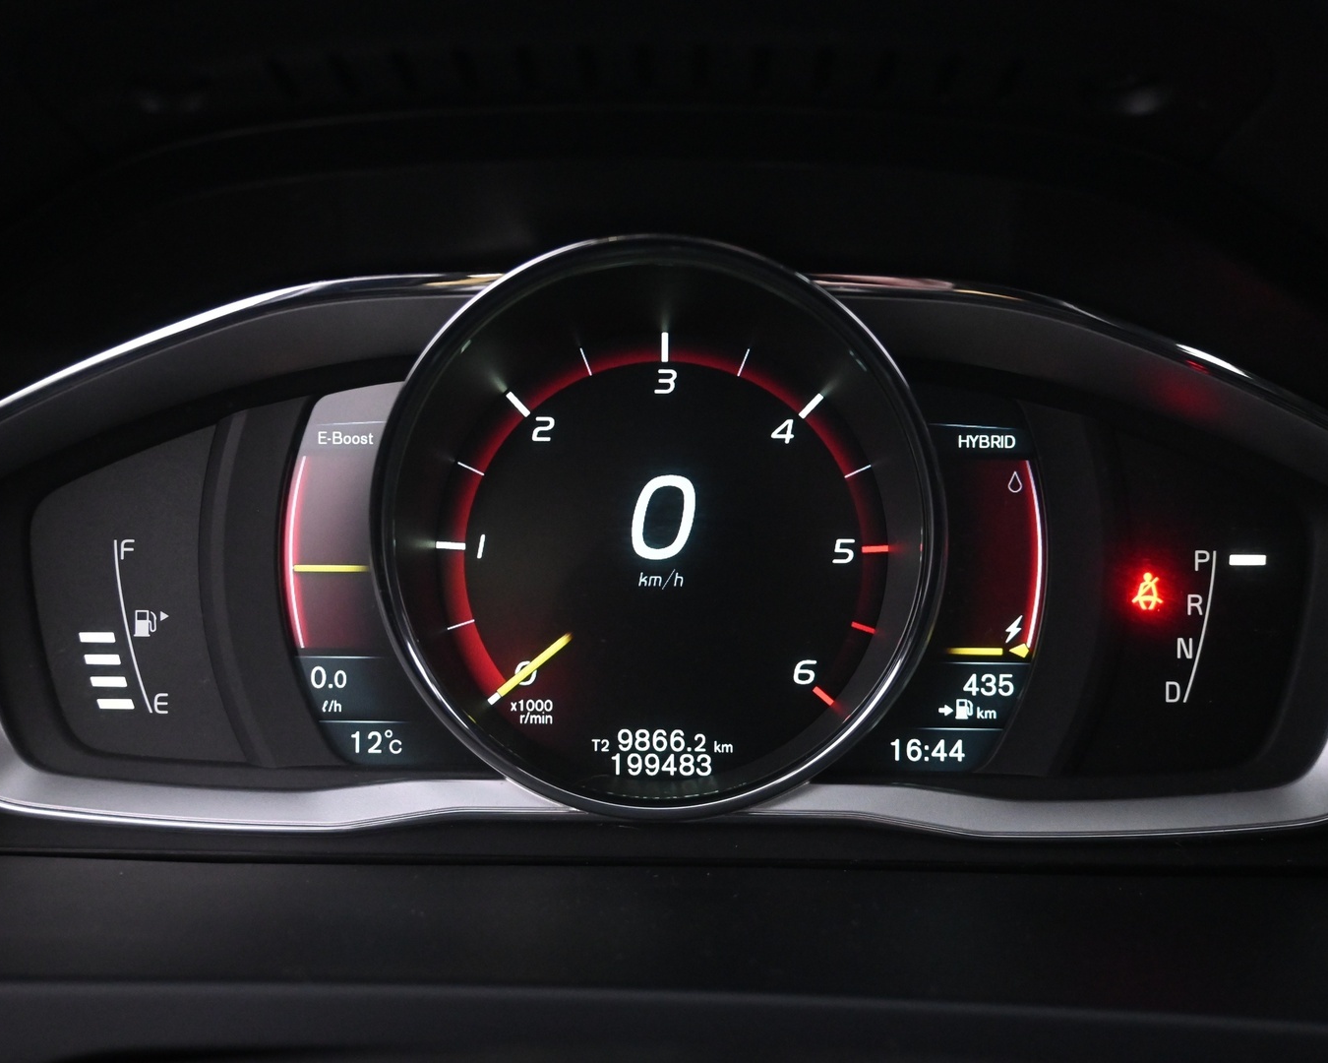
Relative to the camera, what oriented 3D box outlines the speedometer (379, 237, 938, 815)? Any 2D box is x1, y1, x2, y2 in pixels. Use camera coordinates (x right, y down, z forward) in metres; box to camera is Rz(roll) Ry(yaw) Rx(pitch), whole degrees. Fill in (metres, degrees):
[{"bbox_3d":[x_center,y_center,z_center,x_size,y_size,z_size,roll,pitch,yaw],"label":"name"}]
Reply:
[{"bbox_3d":[-0.001,0.001,0.287,0.121,0.123,0.030,0,-6,0],"label":"speedometer"}]

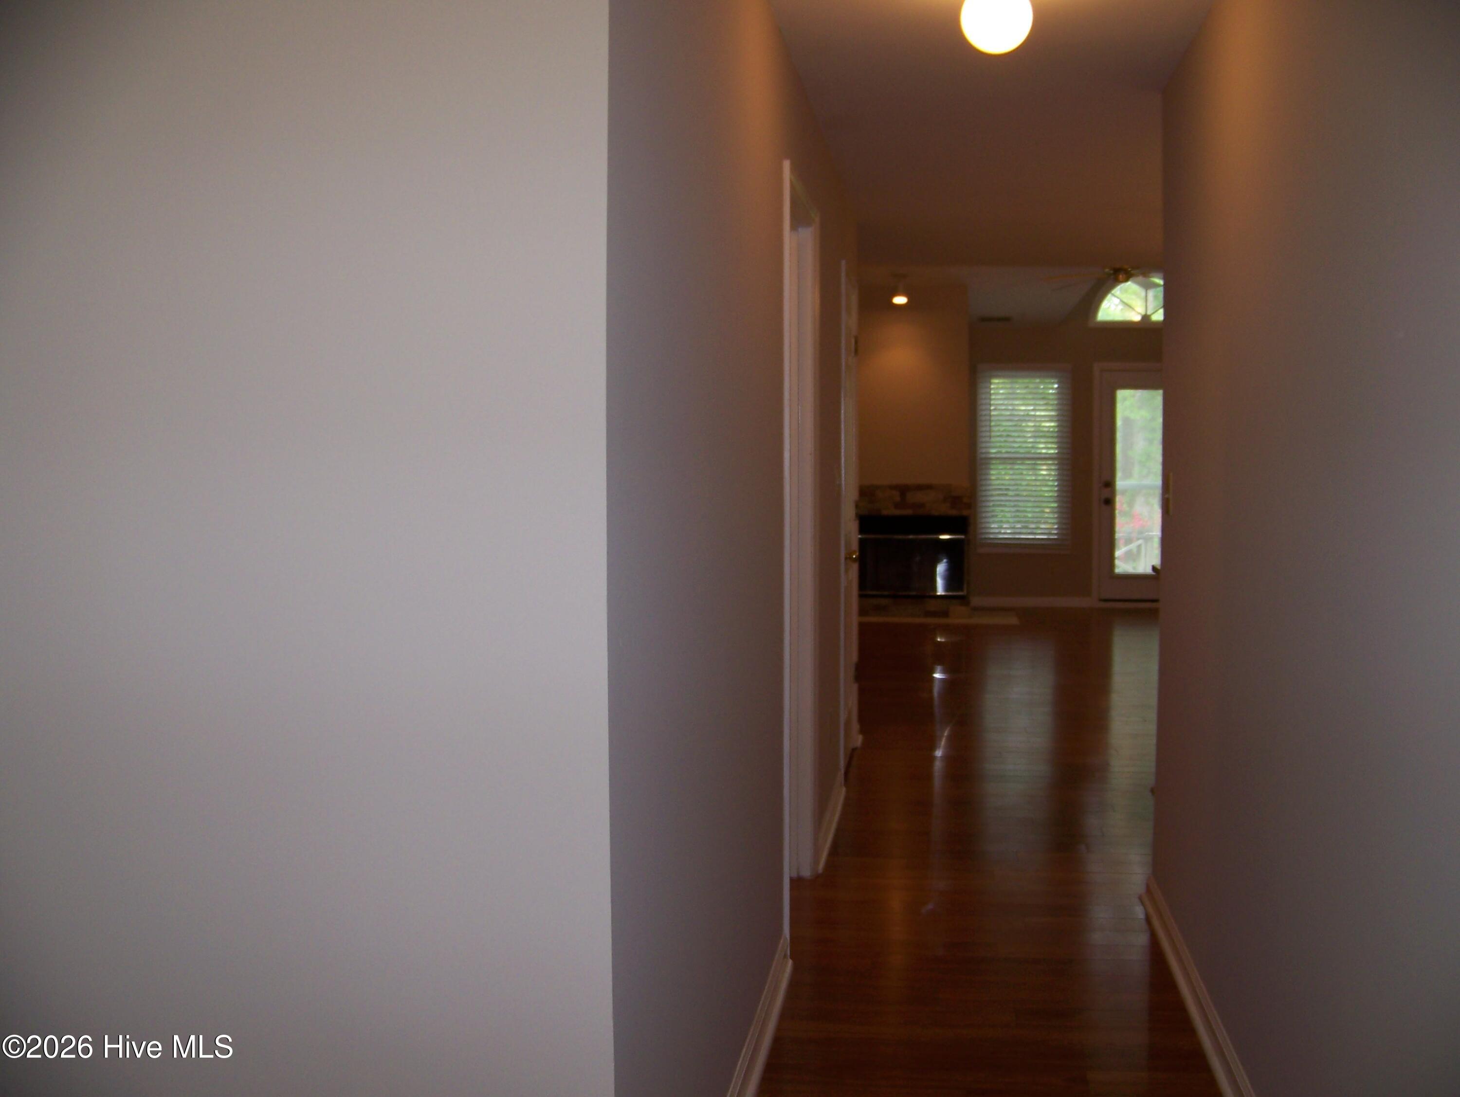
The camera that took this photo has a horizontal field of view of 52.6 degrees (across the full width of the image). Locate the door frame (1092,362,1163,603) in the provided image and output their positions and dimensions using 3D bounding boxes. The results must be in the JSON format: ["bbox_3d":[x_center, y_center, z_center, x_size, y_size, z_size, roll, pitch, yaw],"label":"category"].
[{"bbox_3d":[3.654,-0.548,12.932,0.951,2.156,0.132,0,4,8],"label":"door frame"}]

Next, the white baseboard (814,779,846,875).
[{"bbox_3d":[0.384,0.977,5.409,0.028,0.086,1.200,0,4,8],"label":"white baseboard"}]

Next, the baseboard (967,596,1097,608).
[{"bbox_3d":[2.668,0.480,13.111,1.083,0.096,0.025,0,4,8],"label":"baseboard"}]

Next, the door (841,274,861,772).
[{"bbox_3d":[0.470,-0.108,6.410,0.132,2.125,0.936,0,4,8],"label":"door"}]

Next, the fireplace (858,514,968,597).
[{"bbox_3d":[1.542,0.052,12.599,0.957,0.693,0.425,0,4,8],"label":"fireplace"}]

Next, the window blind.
[{"bbox_3d":[2.599,-0.806,13.022,0.820,1.579,0.061,0,4,8],"label":"window blind"}]

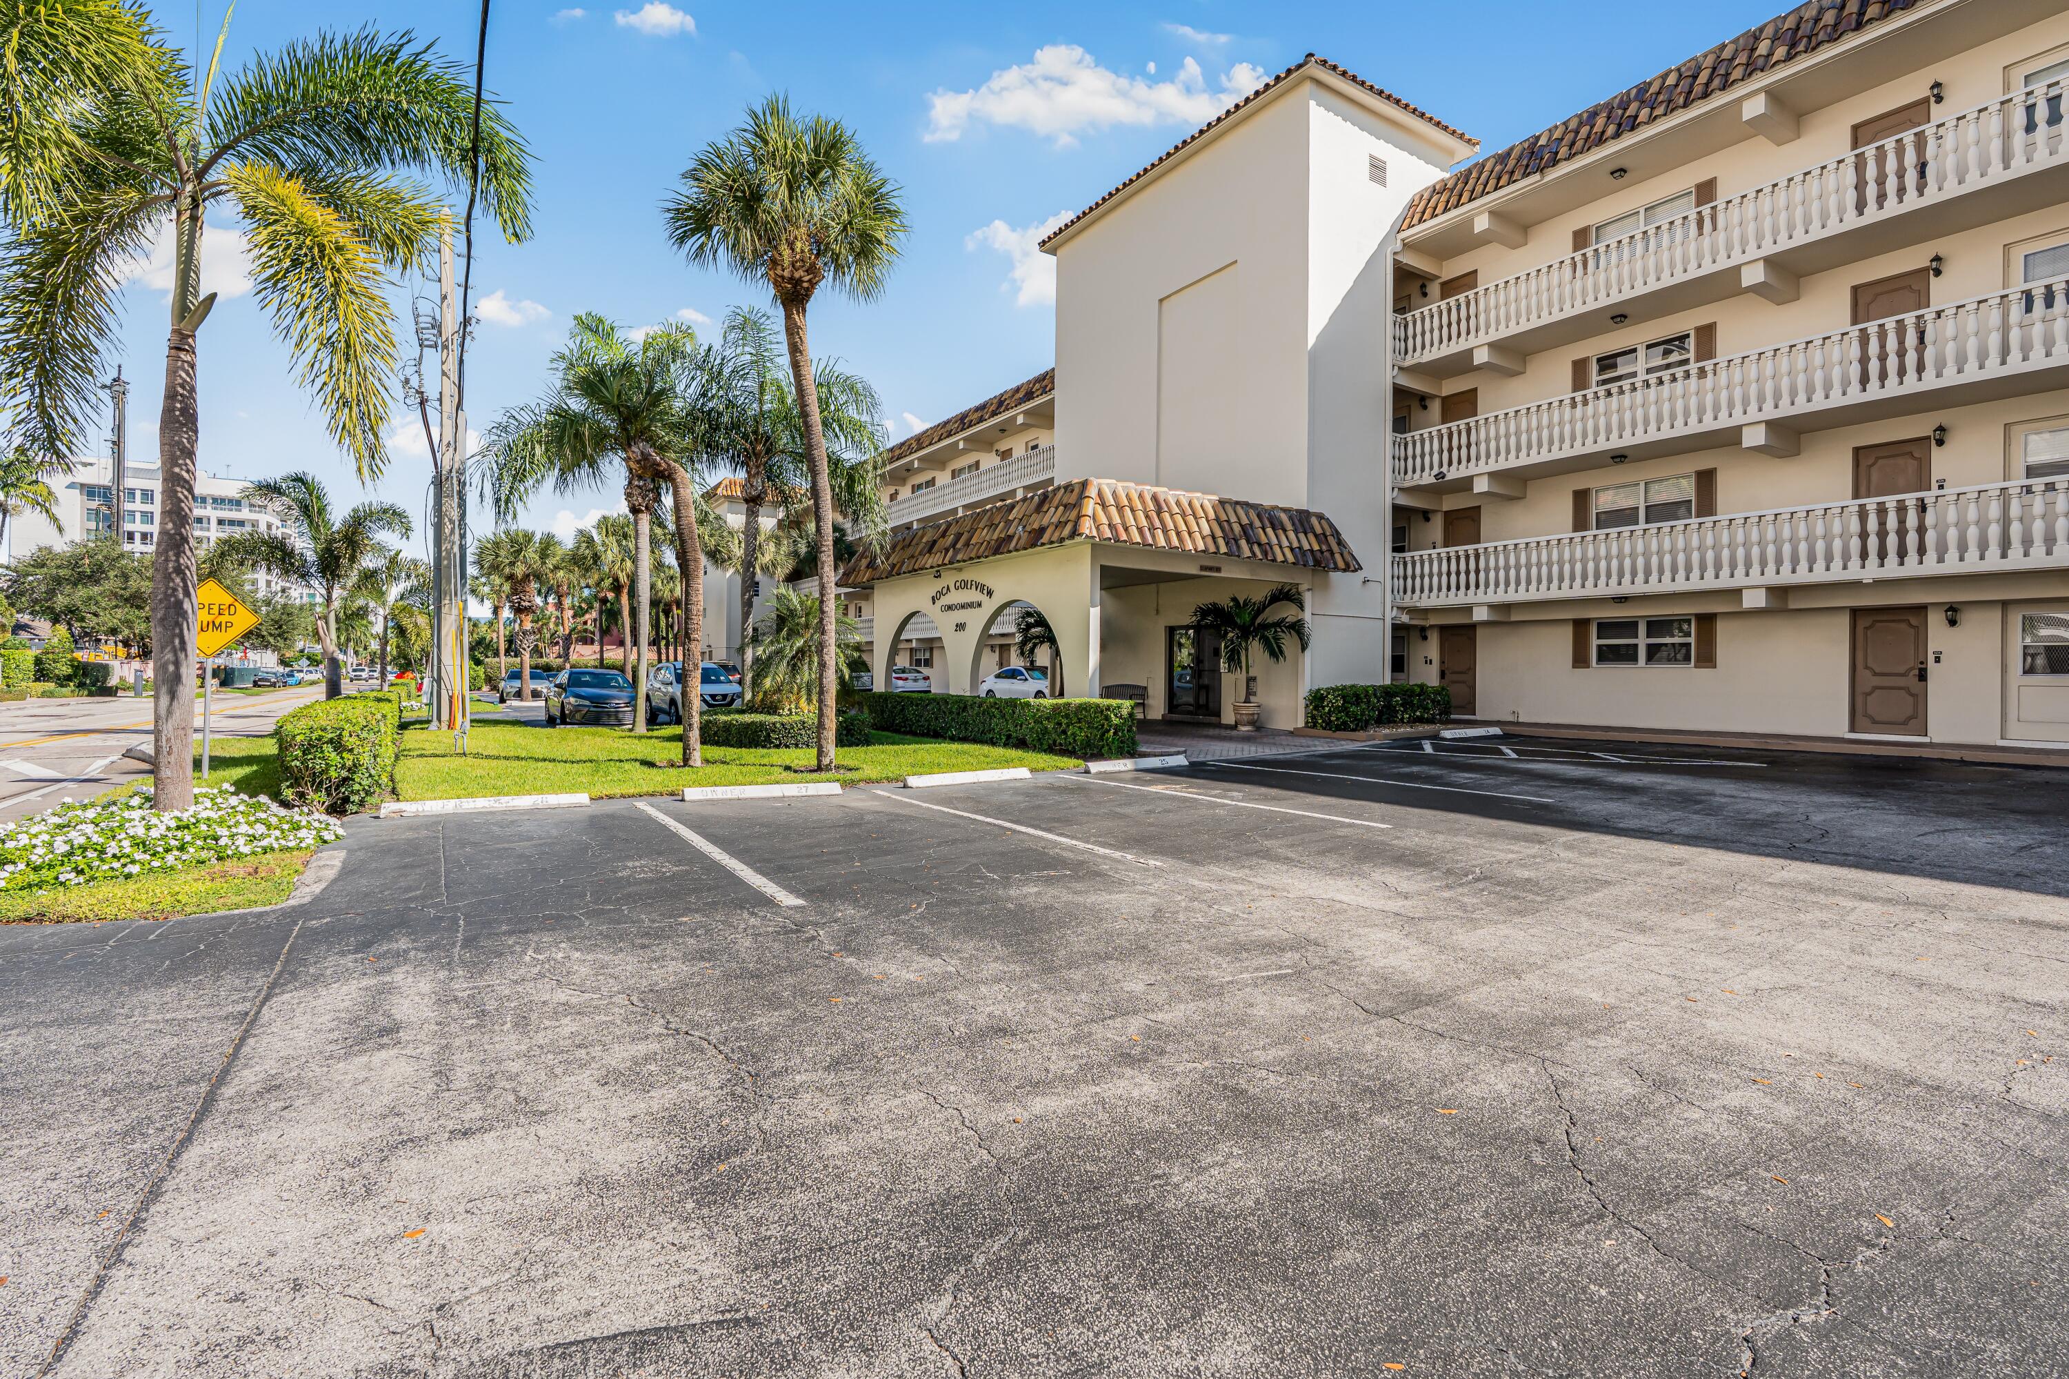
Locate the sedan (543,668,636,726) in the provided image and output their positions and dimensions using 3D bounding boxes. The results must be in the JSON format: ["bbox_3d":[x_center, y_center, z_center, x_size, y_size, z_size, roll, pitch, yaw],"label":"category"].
[{"bbox_3d":[-12.361,0.186,25.683,1.820,1.470,4.850,-1,2,-33],"label":"sedan"}]

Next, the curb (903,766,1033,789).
[{"bbox_3d":[-0.842,1.138,11.850,1.800,0.125,0.160,-1,2,-33],"label":"curb"}]

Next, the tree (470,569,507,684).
[{"bbox_3d":[-32.398,-3.450,54.937,3.000,7.400,3.000,-1,2,-35],"label":"tree"}]

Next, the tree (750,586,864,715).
[{"bbox_3d":[-4.761,-0.547,18.993,2.450,3.180,2.450,-1,2,-35],"label":"tree"}]

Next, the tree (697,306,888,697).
[{"bbox_3d":[-5.988,-4.111,22.185,4.600,10.200,4.600,0,1,-15],"label":"tree"}]

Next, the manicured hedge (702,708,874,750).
[{"bbox_3d":[-5.086,0.779,18.593,3.500,0.580,3.300,0,1,-15],"label":"manicured hedge"}]

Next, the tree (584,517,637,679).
[{"bbox_3d":[-23.453,-4.821,51.907,3.800,10.280,3.800,-1,2,-35],"label":"tree"}]

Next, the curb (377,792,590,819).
[{"bbox_3d":[-5.618,1.185,9.496,1.840,0.130,0.170,-1,1,-27],"label":"curb"}]

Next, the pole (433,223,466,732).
[{"bbox_3d":[-14.013,-5.042,21.864,0.750,12.100,0.600,-1,2,-33],"label":"pole"}]

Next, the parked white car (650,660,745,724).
[{"bbox_3d":[-9.400,0.059,25.551,1.840,1.680,4.650,-1,2,-35],"label":"parked white car"}]

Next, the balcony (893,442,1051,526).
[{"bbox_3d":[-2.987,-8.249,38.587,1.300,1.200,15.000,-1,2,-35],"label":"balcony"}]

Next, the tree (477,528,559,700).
[{"bbox_3d":[-21.321,-2.942,37.919,3.400,7.200,3.400,-1,1,-29],"label":"tree"}]

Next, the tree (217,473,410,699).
[{"bbox_3d":[-17.626,-2.146,22.458,4.800,6.220,4.800,-1,2,-35],"label":"tree"}]

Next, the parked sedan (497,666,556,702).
[{"bbox_3d":[-22.197,-0.116,40.184,1.830,1.450,4.700,-1,2,-32],"label":"parked sedan"}]

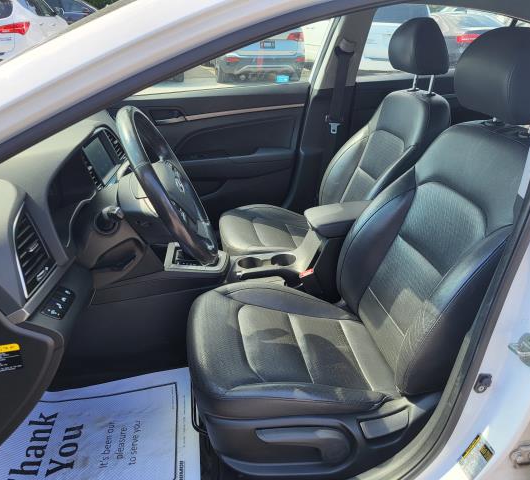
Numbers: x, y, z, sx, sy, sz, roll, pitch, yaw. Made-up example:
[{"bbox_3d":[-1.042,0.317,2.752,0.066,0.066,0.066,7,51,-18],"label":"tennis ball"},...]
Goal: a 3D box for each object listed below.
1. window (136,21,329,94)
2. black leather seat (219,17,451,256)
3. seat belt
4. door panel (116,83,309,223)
[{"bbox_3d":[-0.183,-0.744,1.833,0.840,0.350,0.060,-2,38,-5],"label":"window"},{"bbox_3d":[0.207,-0.289,1.750,0.780,0.920,0.520,-2,24,-5],"label":"black leather seat"},{"bbox_3d":[0.295,-0.543,1.948,0.080,0.560,0.080,1,29,-6],"label":"seat belt"},{"bbox_3d":[-0.249,-0.331,2.036,0.880,0.620,0.130,-2,24,-5],"label":"door panel"}]

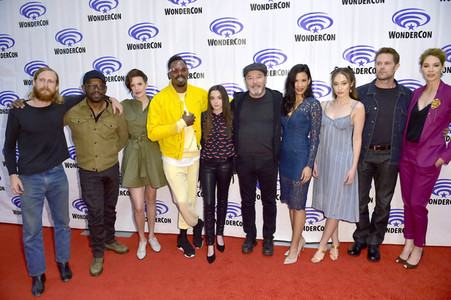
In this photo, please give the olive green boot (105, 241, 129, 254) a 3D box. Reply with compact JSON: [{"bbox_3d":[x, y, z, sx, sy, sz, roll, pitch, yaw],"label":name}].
[{"bbox_3d":[-1.111,0.957,3.092,0.295,0.125,0.110,5,11,33],"label":"olive green boot"}]

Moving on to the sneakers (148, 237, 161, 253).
[{"bbox_3d":[-0.737,0.961,3.117,0.095,0.095,0.265,-6,10,-26],"label":"sneakers"}]

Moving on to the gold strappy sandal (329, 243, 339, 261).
[{"bbox_3d":[1.036,0.937,2.835,0.085,0.120,0.210,3,10,23],"label":"gold strappy sandal"}]

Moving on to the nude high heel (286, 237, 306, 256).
[{"bbox_3d":[0.679,0.940,2.935,0.235,0.140,0.080,-5,10,-25],"label":"nude high heel"}]

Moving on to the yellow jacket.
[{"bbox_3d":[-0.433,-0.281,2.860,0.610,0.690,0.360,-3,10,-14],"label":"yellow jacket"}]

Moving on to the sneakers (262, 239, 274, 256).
[{"bbox_3d":[0.427,0.924,2.983,0.105,0.120,0.285,0,10,8],"label":"sneakers"}]

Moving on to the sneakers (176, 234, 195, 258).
[{"bbox_3d":[-0.394,0.914,2.960,0.100,0.180,0.285,-6,11,-27],"label":"sneakers"}]

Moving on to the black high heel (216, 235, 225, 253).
[{"bbox_3d":[-0.048,0.924,3.025,0.080,0.125,0.215,-2,10,-7],"label":"black high heel"}]

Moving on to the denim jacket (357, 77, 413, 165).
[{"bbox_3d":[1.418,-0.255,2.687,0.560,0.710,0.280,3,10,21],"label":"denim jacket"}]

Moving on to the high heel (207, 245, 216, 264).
[{"bbox_3d":[-0.137,0.972,2.871,0.080,0.130,0.220,-1,9,-2],"label":"high heel"}]

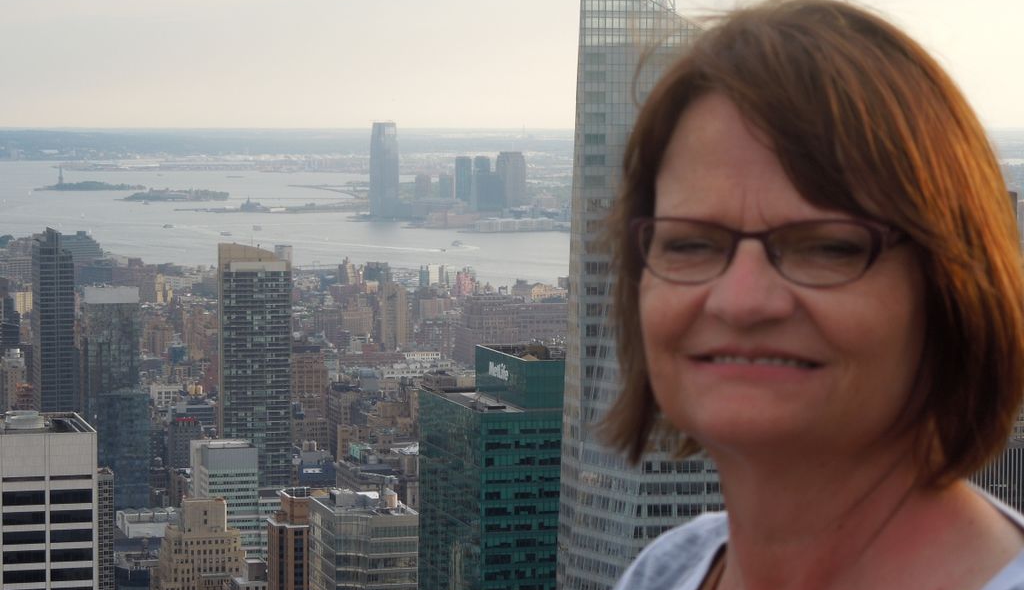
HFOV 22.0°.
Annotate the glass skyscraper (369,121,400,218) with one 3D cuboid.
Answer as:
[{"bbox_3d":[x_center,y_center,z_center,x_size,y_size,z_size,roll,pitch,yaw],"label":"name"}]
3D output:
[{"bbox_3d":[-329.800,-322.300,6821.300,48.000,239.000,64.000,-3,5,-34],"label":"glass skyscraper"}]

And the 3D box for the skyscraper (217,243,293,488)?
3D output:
[{"bbox_3d":[-144.000,67.300,1476.400,38.000,190.000,21.000,-1,4,-16],"label":"skyscraper"}]

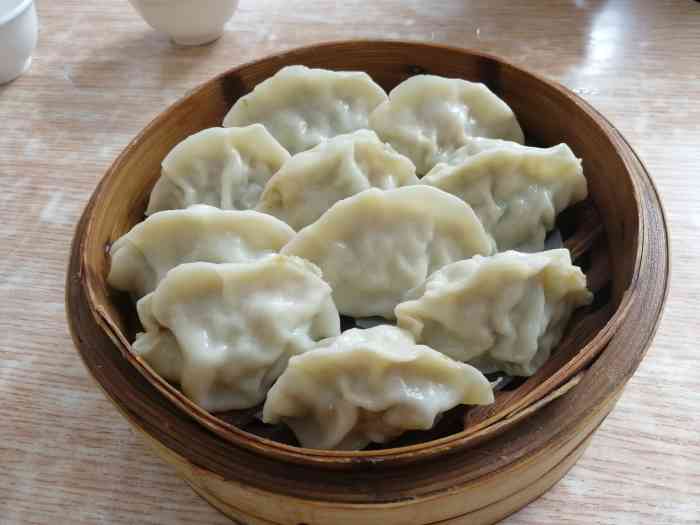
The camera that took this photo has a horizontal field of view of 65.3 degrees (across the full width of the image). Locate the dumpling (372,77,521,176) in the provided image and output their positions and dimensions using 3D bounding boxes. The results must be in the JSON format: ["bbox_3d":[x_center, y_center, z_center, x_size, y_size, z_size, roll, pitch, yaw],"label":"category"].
[{"bbox_3d":[0.046,-0.067,0.268,0.077,0.041,0.044,13,55,13],"label":"dumpling"}]

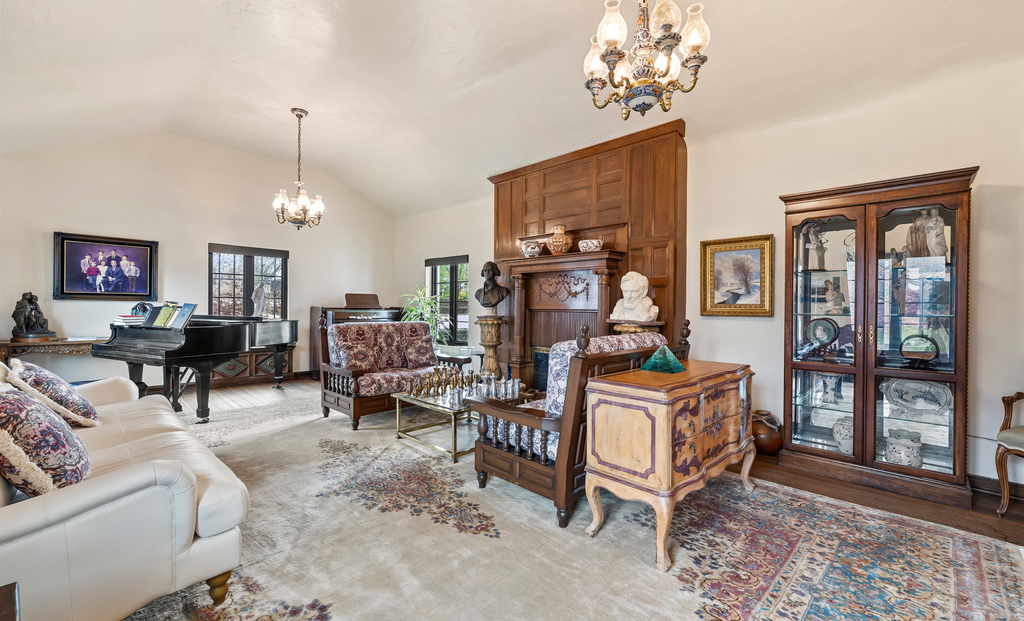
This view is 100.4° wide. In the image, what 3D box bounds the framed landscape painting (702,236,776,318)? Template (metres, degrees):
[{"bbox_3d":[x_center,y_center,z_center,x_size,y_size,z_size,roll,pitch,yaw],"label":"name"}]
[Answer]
[{"bbox_3d":[2.049,-0.301,3.911,0.620,0.725,0.060,1,0,44],"label":"framed landscape painting"}]

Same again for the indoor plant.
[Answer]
[{"bbox_3d":[-1.279,0.108,6.404,0.760,0.960,0.740,0,1,0],"label":"indoor plant"}]

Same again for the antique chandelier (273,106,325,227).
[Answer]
[{"bbox_3d":[-2.522,-1.669,5.058,0.570,1.420,0.570,1,1,45],"label":"antique chandelier"}]

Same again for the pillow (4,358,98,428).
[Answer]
[{"bbox_3d":[-2.671,0.483,2.477,0.438,0.160,0.438,1,-43,44],"label":"pillow"}]

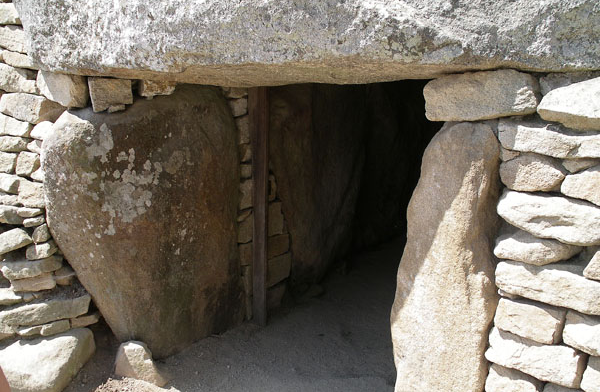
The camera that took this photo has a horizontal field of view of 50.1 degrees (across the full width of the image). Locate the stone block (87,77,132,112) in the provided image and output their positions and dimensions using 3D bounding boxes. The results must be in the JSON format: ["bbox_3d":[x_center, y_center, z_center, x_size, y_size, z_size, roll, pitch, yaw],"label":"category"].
[{"bbox_3d":[-0.905,-0.482,3.042,0.203,0.157,0.220,-4,10,-20],"label":"stone block"}]

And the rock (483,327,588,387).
[{"bbox_3d":[0.977,0.627,2.623,0.398,0.192,0.270,7,12,34],"label":"rock"}]

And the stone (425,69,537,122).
[{"bbox_3d":[0.727,-0.406,2.588,0.439,0.201,0.300,4,10,20],"label":"stone"}]

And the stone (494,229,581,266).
[{"bbox_3d":[0.972,0.188,2.589,0.329,0.120,0.260,6,12,32],"label":"stone"}]

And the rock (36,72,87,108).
[{"bbox_3d":[-1.092,-0.486,2.930,0.213,0.159,0.240,-6,11,-30],"label":"rock"}]

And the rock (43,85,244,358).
[{"bbox_3d":[-0.799,0.105,3.488,0.420,1.392,1.090,9,13,43],"label":"rock"}]

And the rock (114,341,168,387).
[{"bbox_3d":[-0.795,0.846,3.229,0.257,0.180,0.200,-2,10,-10],"label":"rock"}]

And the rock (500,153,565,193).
[{"bbox_3d":[0.937,-0.102,2.559,0.250,0.144,0.220,6,12,32],"label":"rock"}]

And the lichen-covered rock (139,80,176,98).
[{"bbox_3d":[-0.712,-0.528,3.176,0.179,0.097,0.170,-4,11,-25],"label":"lichen-covered rock"}]

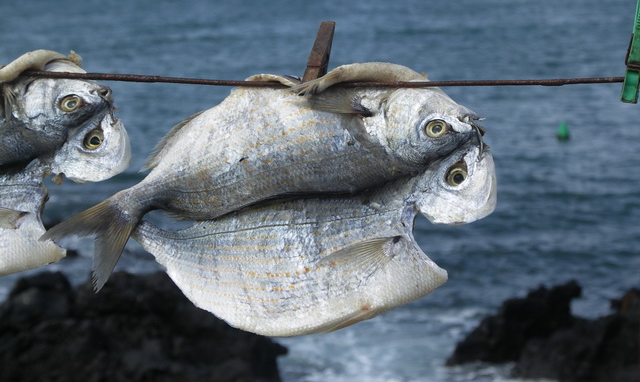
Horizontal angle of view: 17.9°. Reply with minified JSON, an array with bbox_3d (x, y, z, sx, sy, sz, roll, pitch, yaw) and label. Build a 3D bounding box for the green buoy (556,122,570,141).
[{"bbox_3d":[7.902,-1.931,66.000,0.430,0.620,0.430,-1,7,0],"label":"green buoy"}]

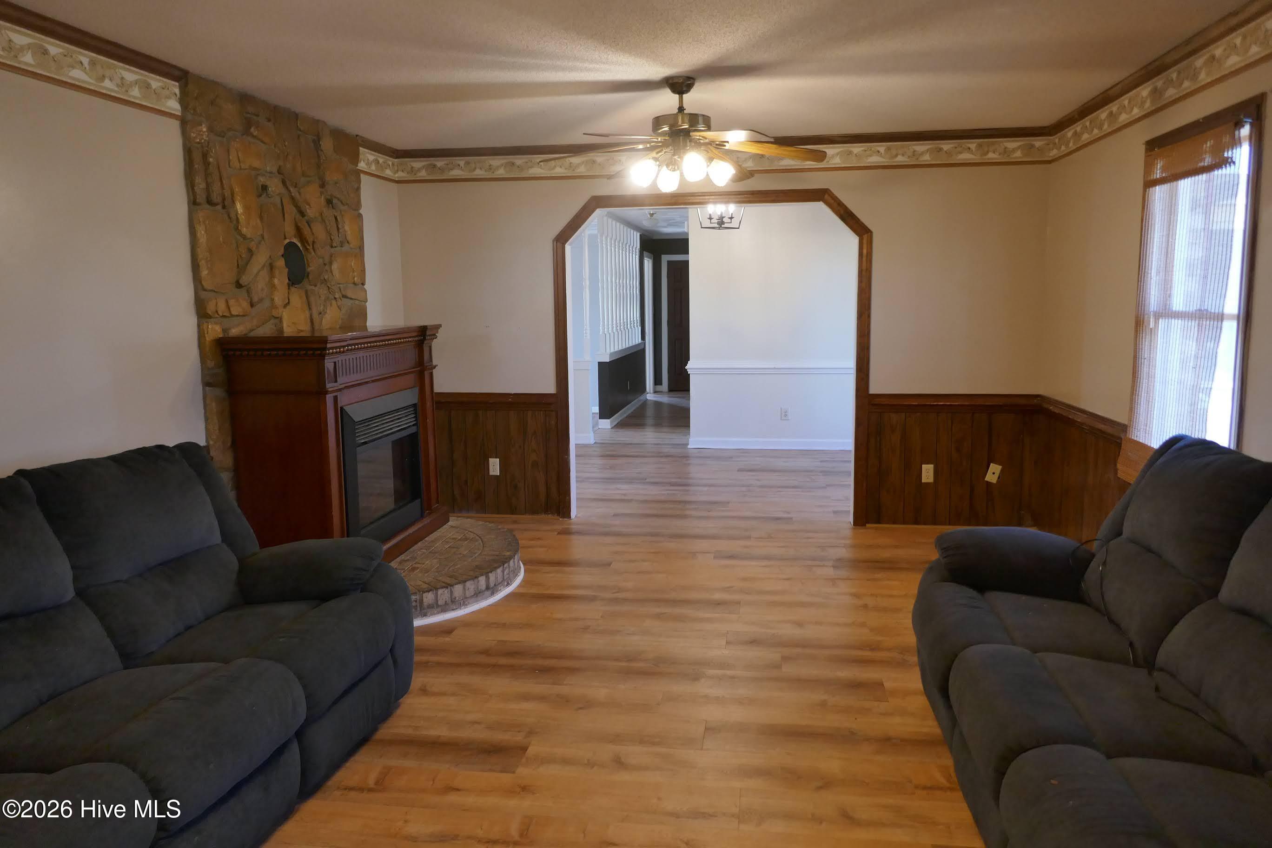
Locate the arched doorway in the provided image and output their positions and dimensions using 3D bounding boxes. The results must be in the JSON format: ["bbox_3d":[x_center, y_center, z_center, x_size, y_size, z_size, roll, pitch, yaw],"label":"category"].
[{"bbox_3d":[0.468,-0.401,5.652,2.010,2.104,0.059,1,8,9],"label":"arched doorway"}]

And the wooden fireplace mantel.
[{"bbox_3d":[-1.468,0.103,4.578,0.506,1.169,1.339,1,8,9],"label":"wooden fireplace mantel"}]

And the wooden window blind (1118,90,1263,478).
[{"bbox_3d":[2.195,-0.433,3.547,0.099,1.515,0.950,1,8,9],"label":"wooden window blind"}]

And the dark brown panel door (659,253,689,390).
[{"bbox_3d":[0.815,-1.551,13.857,0.760,2.100,0.080,0,8,8],"label":"dark brown panel door"}]

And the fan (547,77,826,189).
[{"bbox_3d":[0.201,-1.294,3.950,1.307,0.472,1.267,1,8,9],"label":"fan"}]

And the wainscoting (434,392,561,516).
[{"bbox_3d":[-1.011,0.210,5.967,1.005,0.842,0.049,1,8,9],"label":"wainscoting"}]

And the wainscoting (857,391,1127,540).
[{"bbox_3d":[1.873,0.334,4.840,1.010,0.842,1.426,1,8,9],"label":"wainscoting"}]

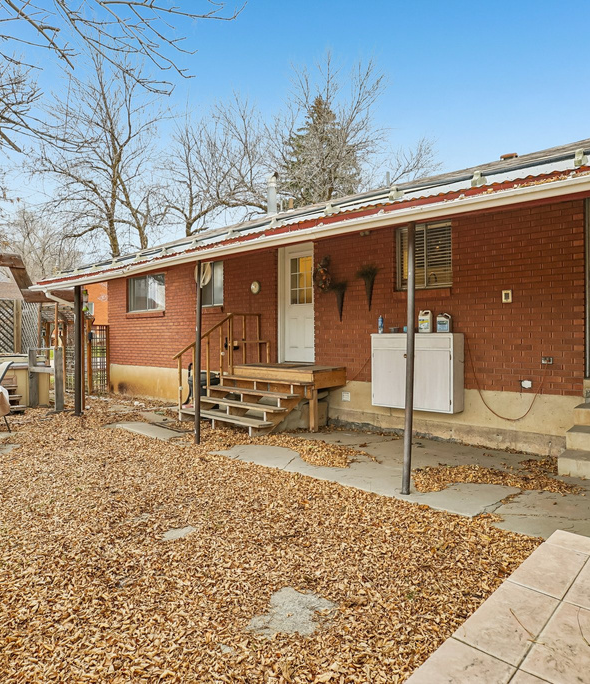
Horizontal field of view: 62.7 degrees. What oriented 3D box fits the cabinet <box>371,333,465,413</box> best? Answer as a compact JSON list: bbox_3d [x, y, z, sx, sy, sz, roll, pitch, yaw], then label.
[{"bbox_3d":[1.734,0.420,6.907,1.250,1.050,0.360,0,0,42],"label":"cabinet"}]

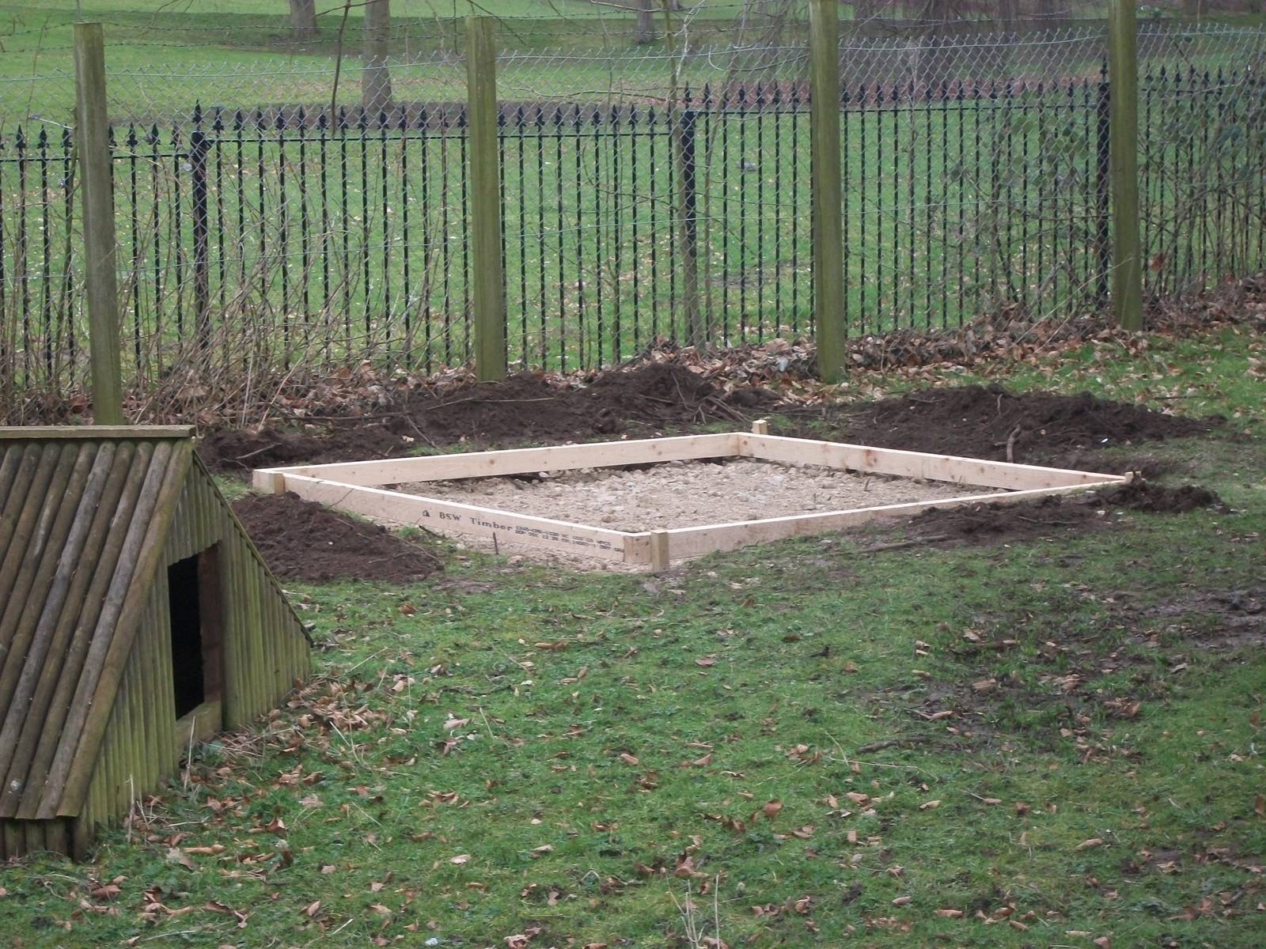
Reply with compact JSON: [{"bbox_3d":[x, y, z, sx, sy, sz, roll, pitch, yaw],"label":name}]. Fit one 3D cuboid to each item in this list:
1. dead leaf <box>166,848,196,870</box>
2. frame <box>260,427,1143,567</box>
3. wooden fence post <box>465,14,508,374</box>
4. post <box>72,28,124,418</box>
[{"bbox_3d":[-0.977,0.833,7.600,0.062,0.033,0.055,-2,7,-17],"label":"dead leaf"},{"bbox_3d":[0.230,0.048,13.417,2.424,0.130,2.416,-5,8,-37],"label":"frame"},{"bbox_3d":[-0.646,-1.208,15.551,0.128,1.623,0.128,-6,8,-32],"label":"wooden fence post"},{"bbox_3d":[-2.228,-1.022,14.646,0.128,1.705,0.128,-6,8,-32],"label":"post"}]

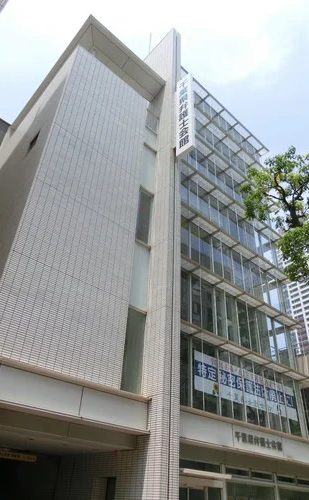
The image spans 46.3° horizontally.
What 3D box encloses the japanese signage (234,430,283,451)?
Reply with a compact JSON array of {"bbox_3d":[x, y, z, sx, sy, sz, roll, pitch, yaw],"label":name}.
[{"bbox_3d":[5.034,9.122,17.070,3.780,0.450,0.070,29,-43,-32],"label":"japanese signage"}]

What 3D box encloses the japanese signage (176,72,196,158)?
[{"bbox_3d":[2.055,-8.938,23.474,0.320,7.950,1.280,29,-43,-32],"label":"japanese signage"}]

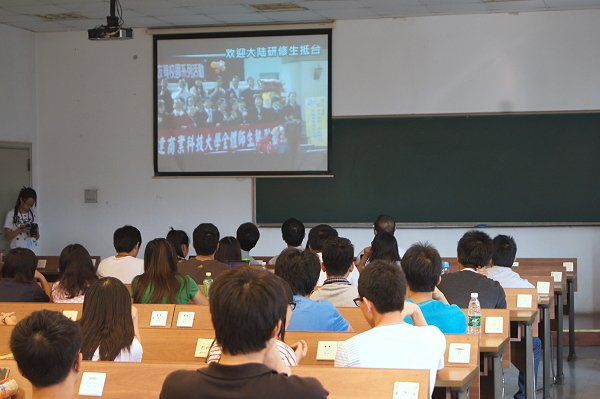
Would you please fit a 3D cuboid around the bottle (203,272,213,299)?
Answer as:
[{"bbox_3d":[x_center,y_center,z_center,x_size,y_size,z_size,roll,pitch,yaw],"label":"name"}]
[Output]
[{"bbox_3d":[-0.579,0.572,8.654,0.064,0.218,0.064,0,0,15],"label":"bottle"}]

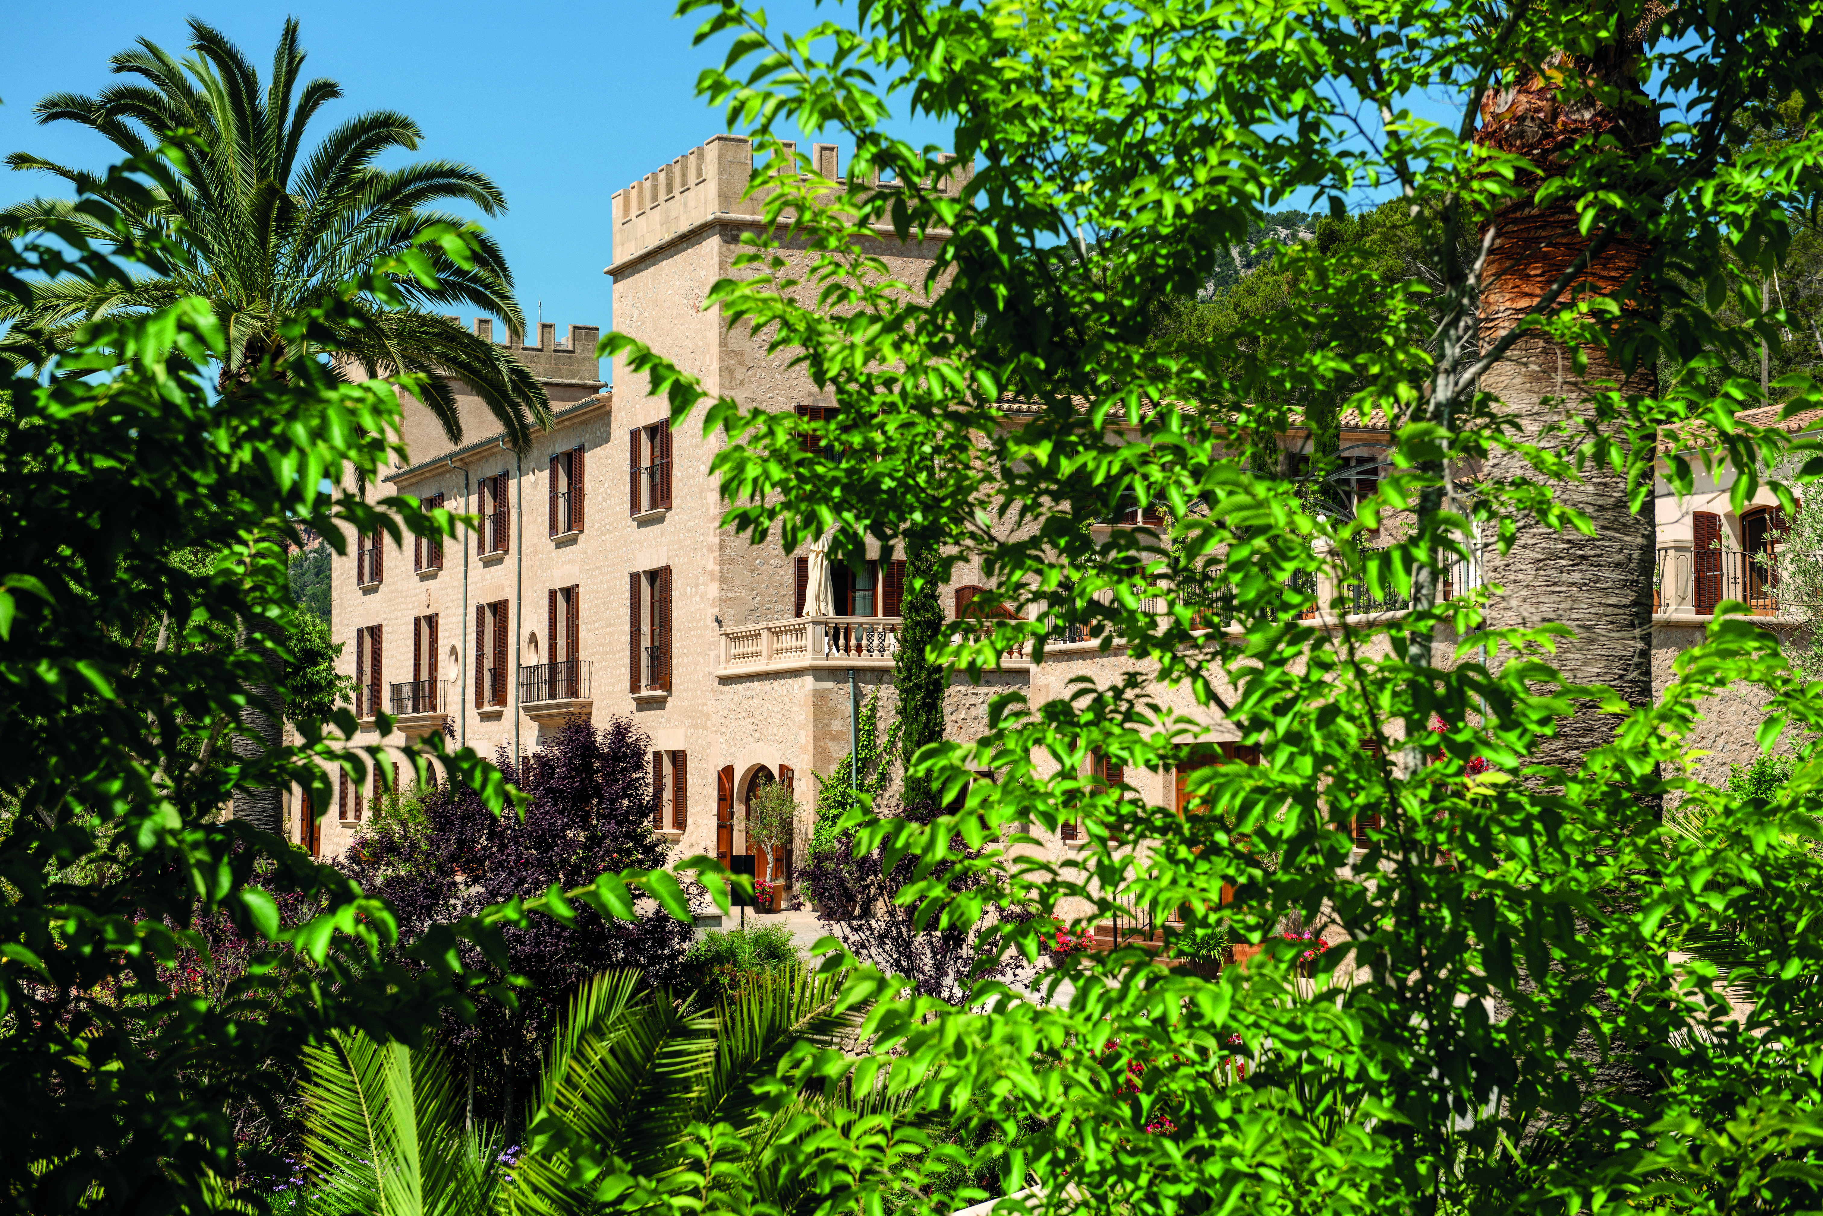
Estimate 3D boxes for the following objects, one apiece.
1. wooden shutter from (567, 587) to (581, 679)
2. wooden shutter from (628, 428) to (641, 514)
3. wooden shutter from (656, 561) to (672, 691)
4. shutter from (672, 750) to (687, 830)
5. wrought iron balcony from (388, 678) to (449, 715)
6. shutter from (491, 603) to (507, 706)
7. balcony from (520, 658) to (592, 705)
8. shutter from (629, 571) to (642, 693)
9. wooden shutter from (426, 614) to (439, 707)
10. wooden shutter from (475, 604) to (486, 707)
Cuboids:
[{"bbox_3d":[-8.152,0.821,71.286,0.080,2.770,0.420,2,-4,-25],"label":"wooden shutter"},{"bbox_3d":[-6.359,-3.142,67.736,0.060,1.997,0.620,2,-4,-25],"label":"wooden shutter"},{"bbox_3d":[-5.517,0.451,65.721,0.060,2.781,0.620,2,-4,-25],"label":"wooden shutter"},{"bbox_3d":[-5.079,4.021,64.568,0.060,1.798,0.500,2,-4,-25],"label":"shutter"},{"bbox_3d":[-13.923,2.553,83.023,0.543,0.951,4.015,2,-4,-25],"label":"wrought iron balcony"},{"bbox_3d":[-10.668,1.166,76.648,0.060,2.781,0.620,2,-4,-25],"label":"shutter"},{"bbox_3d":[-8.719,1.831,71.994,0.532,0.951,4.004,2,-4,-25],"label":"balcony"},{"bbox_3d":[-6.333,0.564,67.451,0.060,2.781,0.620,2,-4,-25],"label":"shutter"},{"bbox_3d":[-13.421,1.547,82.466,0.080,2.781,0.420,2,-4,-25],"label":"wooden shutter"},{"bbox_3d":[-11.510,1.283,78.434,0.060,2.781,0.620,2,-4,-25],"label":"wooden shutter"}]

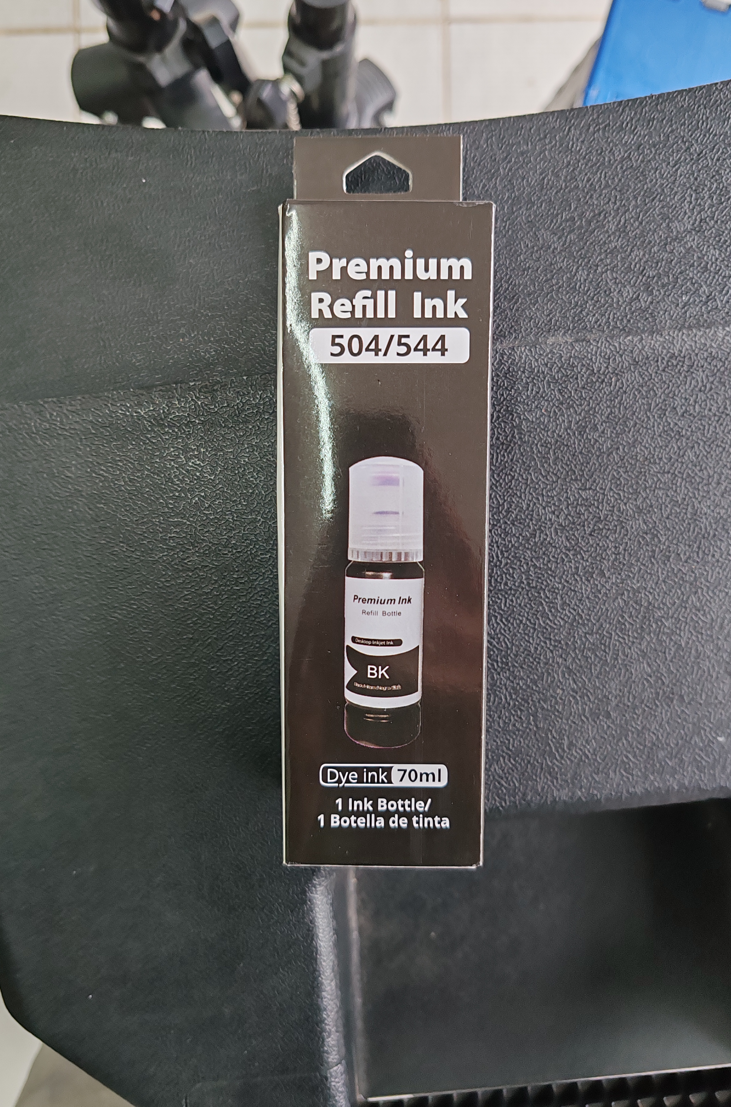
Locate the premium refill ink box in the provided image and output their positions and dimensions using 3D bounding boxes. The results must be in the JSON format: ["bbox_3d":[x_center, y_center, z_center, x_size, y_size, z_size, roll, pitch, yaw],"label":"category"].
[{"bbox_3d":[0.004,-0.018,0.192,0.041,0.043,0.161,0,94,-2],"label":"premium refill ink box"}]

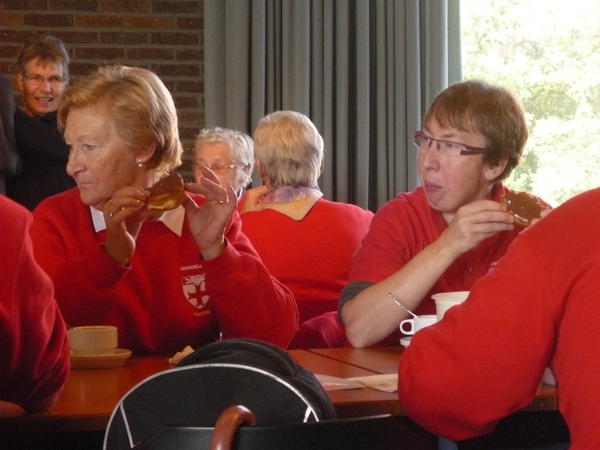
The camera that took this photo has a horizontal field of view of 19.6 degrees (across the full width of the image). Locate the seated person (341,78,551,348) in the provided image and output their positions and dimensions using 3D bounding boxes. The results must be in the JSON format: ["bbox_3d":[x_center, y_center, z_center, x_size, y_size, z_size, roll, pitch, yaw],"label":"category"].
[{"bbox_3d":[0.290,0.355,3.070,0.480,1.200,0.680,0,1,-19],"label":"seated person"}]

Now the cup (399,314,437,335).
[{"bbox_3d":[0.233,0.191,3.070,0.105,0.058,0.083,0,1,0],"label":"cup"}]

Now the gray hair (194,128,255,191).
[{"bbox_3d":[-0.229,-0.197,5.220,0.175,0.210,0.200,1,2,42],"label":"gray hair"}]

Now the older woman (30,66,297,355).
[{"bbox_3d":[-0.245,0.350,2.980,0.500,1.220,0.680,0,1,-12],"label":"older woman"}]

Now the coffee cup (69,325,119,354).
[{"bbox_3d":[-0.342,0.200,2.850,0.090,0.058,0.084,0,1,0],"label":"coffee cup"}]

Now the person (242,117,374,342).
[{"bbox_3d":[-0.060,0.325,4.450,0.500,1.200,0.680,0,1,-18],"label":"person"}]

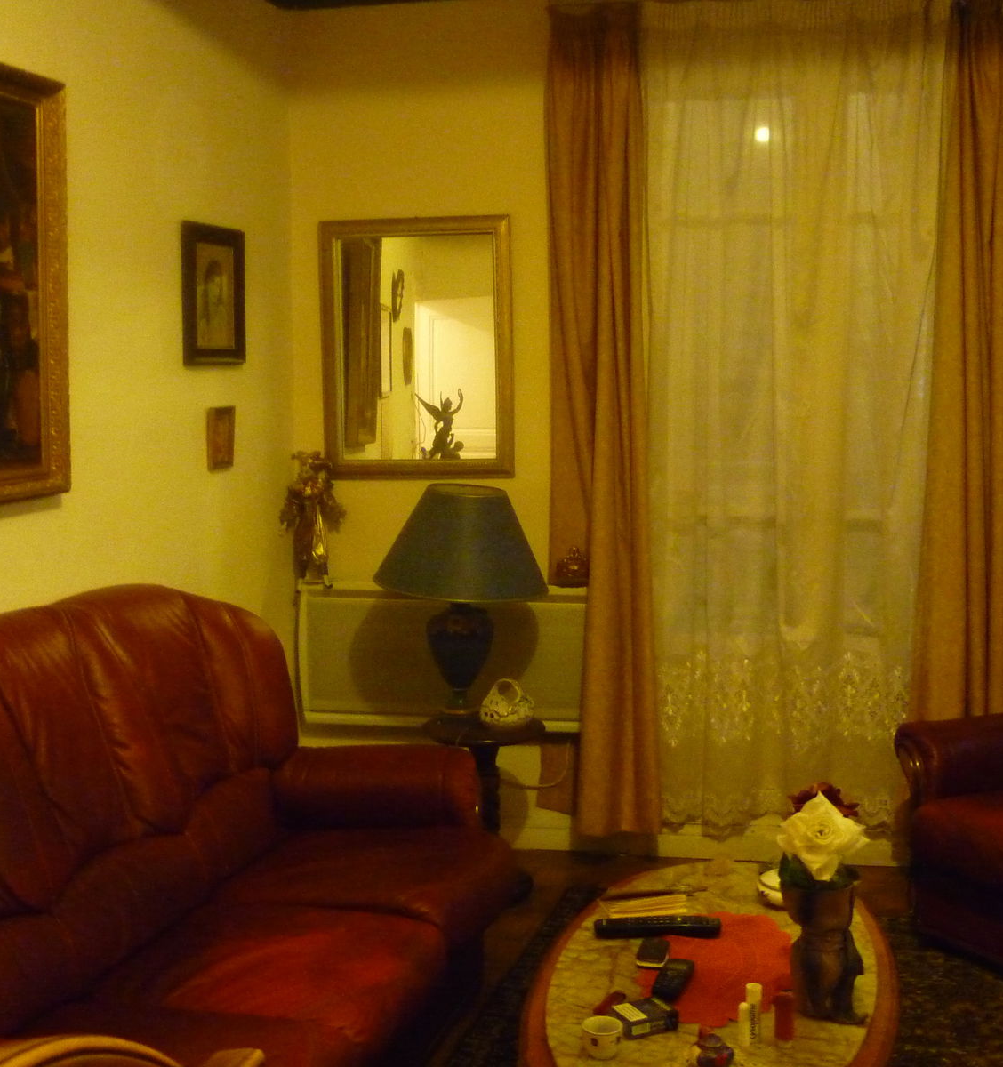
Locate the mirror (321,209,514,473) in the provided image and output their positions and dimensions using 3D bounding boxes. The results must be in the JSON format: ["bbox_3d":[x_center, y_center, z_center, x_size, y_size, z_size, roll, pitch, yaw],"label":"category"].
[{"bbox_3d":[-0.249,-0.542,4.001,0.556,0.757,0.040,0,7,9],"label":"mirror"}]

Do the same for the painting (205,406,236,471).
[{"bbox_3d":[-0.746,-0.252,3.602,0.020,0.167,0.130,1,8,15],"label":"painting"}]

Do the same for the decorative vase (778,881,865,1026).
[{"bbox_3d":[0.509,0.648,2.141,0.125,0.212,0.105,1,8,17],"label":"decorative vase"}]

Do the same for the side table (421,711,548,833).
[{"bbox_3d":[-0.044,0.776,3.785,0.339,0.495,0.339,0,7,9],"label":"side table"}]

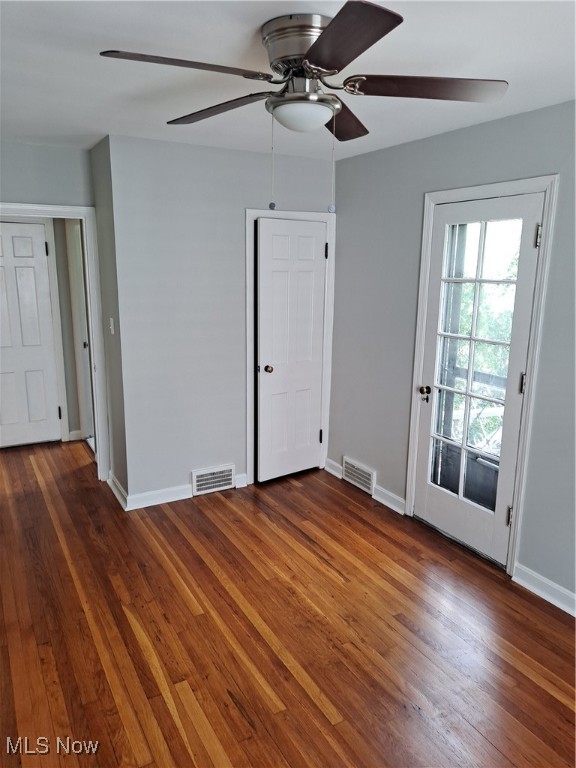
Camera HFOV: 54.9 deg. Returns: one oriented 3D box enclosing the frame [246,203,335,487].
[{"bbox_3d":[0.000,-0.266,4.385,0.752,2.097,0.090,-6,14,-29],"label":"frame"}]

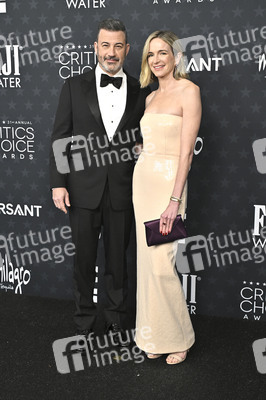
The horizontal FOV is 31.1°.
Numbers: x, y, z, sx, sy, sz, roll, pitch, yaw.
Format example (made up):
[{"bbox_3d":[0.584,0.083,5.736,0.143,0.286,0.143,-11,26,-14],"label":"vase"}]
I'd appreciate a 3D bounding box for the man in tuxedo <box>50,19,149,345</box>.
[{"bbox_3d":[-0.175,-0.060,2.690,0.560,1.830,0.380,-3,12,-13],"label":"man in tuxedo"}]

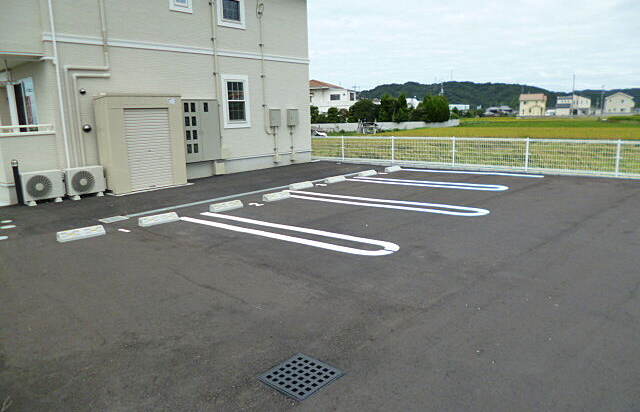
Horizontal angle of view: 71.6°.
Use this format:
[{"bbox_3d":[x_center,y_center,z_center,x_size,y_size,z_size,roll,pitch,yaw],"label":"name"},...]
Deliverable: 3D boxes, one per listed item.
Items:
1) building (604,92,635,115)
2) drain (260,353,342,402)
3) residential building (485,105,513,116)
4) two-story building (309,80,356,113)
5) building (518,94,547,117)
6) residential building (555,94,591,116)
[{"bbox_3d":[105.359,-35.943,156.000,8.600,7.300,8.500,7,14,34],"label":"building"},{"bbox_3d":[-0.117,1.085,2.812,0.390,0.030,0.390,9,16,42],"label":"drain"},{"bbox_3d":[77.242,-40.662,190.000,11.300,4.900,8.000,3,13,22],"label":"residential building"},{"bbox_3d":[0.430,-19.551,84.000,11.500,7.500,9.000,-3,12,-5],"label":"two-story building"},{"bbox_3d":[75.282,-35.481,157.000,8.200,7.300,7.000,3,13,20],"label":"building"},{"bbox_3d":[89.552,-35.390,157.000,7.500,7.100,8.300,-5,12,-18],"label":"residential building"}]

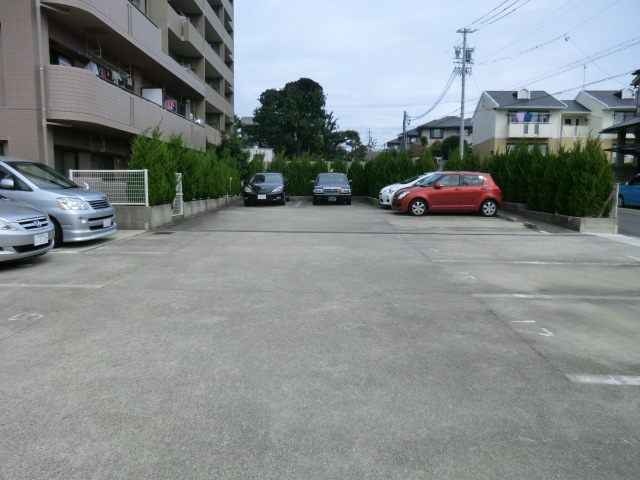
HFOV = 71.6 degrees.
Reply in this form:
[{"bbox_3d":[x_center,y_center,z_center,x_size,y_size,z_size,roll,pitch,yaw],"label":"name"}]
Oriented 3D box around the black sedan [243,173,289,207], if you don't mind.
[{"bbox_3d":[-2.390,-2.360,20.700,1.810,1.460,4.830,0,7,-1],"label":"black sedan"}]

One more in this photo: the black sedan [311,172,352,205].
[{"bbox_3d":[0.570,-2.480,21.300,1.700,1.480,4.690,0,7,0],"label":"black sedan"}]

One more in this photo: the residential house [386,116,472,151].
[{"bbox_3d":[13.600,-11.800,55.000,10.000,7.000,8.500,0,7,0],"label":"residential house"}]

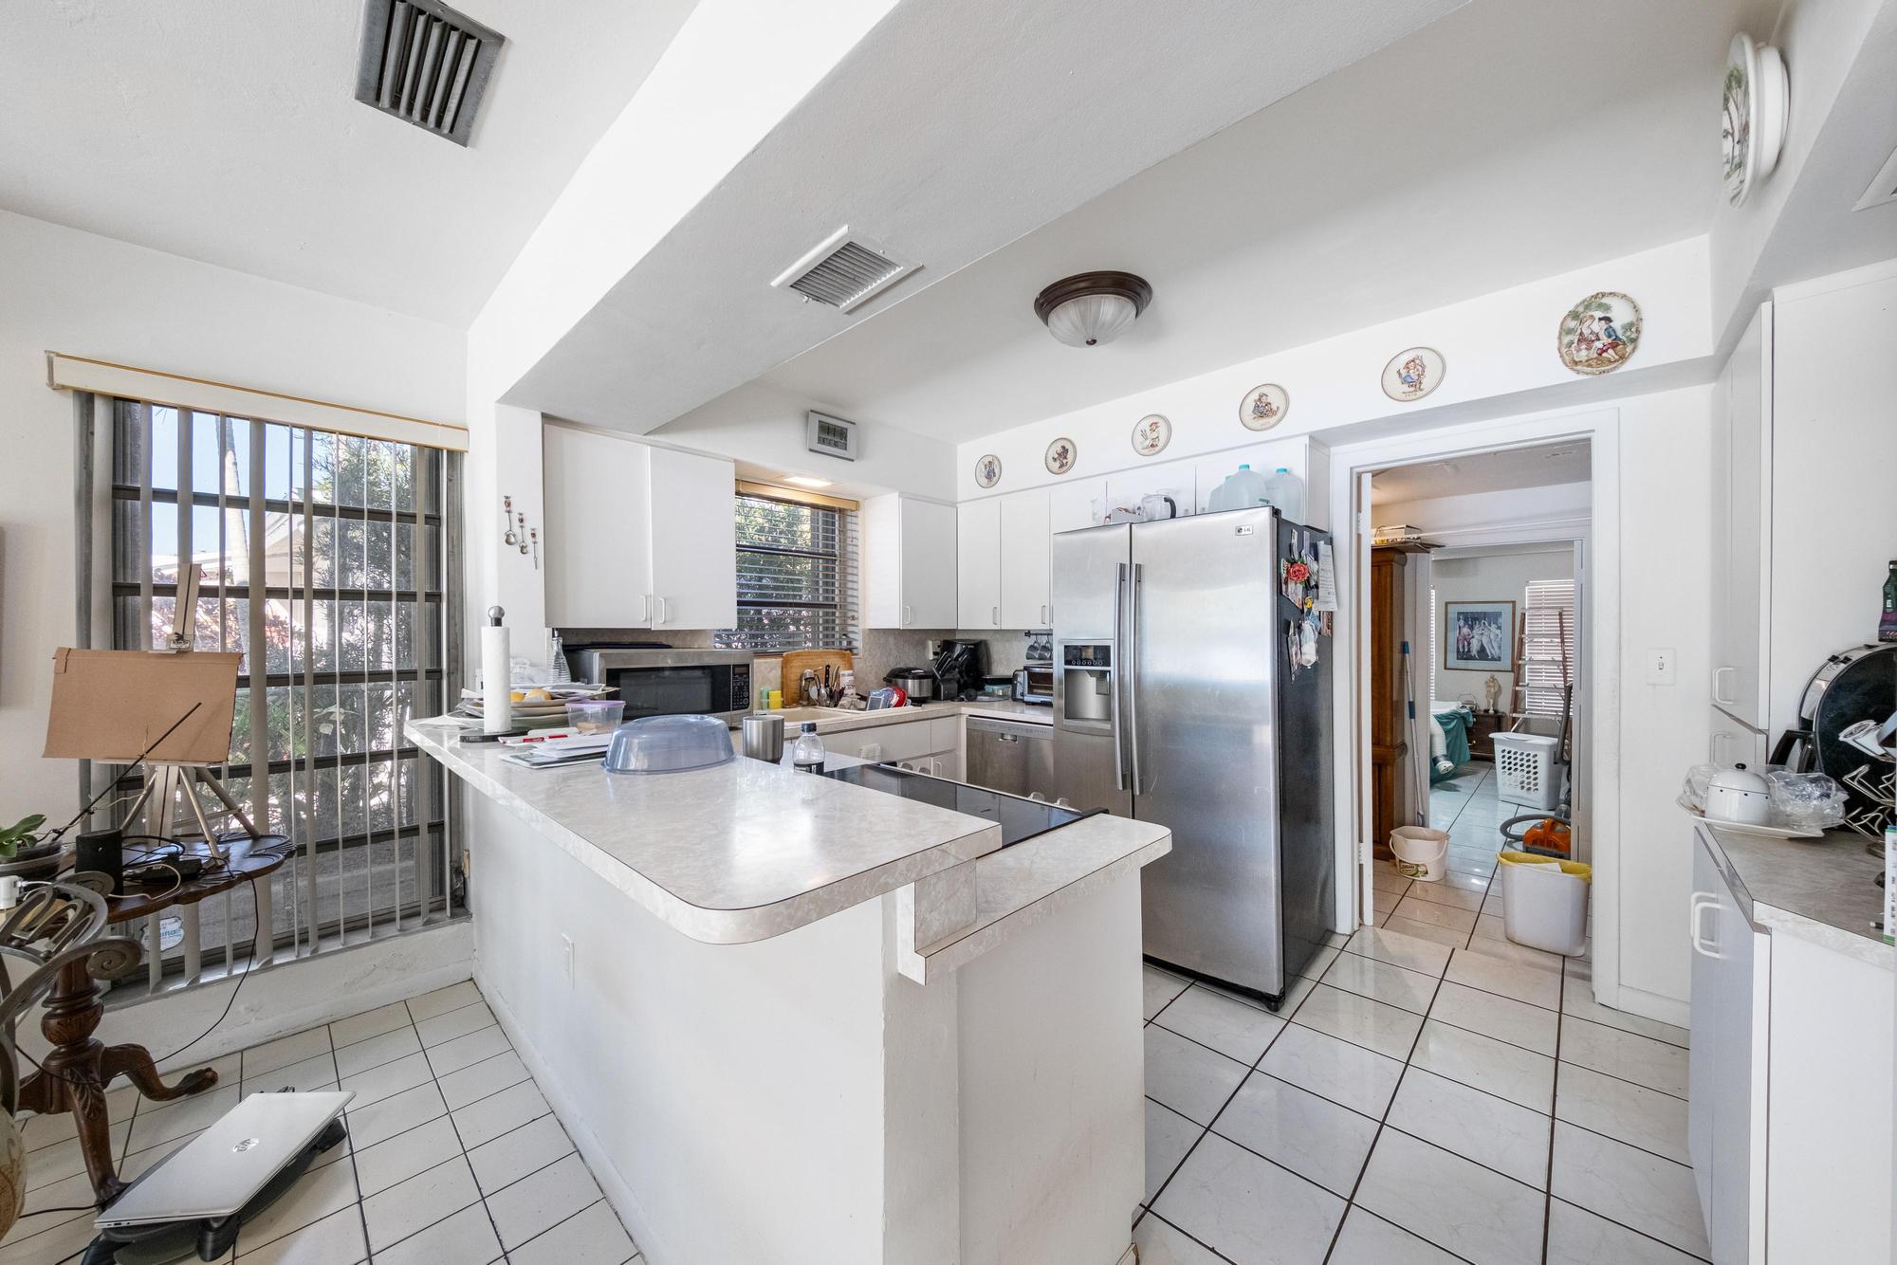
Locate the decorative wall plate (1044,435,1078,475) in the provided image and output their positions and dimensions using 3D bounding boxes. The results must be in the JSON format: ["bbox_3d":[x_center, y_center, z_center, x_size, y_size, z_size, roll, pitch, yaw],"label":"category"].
[{"bbox_3d":[0.597,-0.933,3.340,0.197,0.197,0.022,0,0,44],"label":"decorative wall plate"}]

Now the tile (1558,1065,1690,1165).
[{"bbox_3d":[1.918,1.350,1.765,0.327,0.010,0.327,0,0,45],"label":"tile"}]

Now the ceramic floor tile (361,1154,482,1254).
[{"bbox_3d":[-1.241,1.345,1.492,0.198,0.010,0.198,0,0,44],"label":"ceramic floor tile"}]

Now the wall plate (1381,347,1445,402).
[{"bbox_3d":[1.720,-0.954,2.343,0.197,0.197,0.025,0,0,43],"label":"wall plate"}]

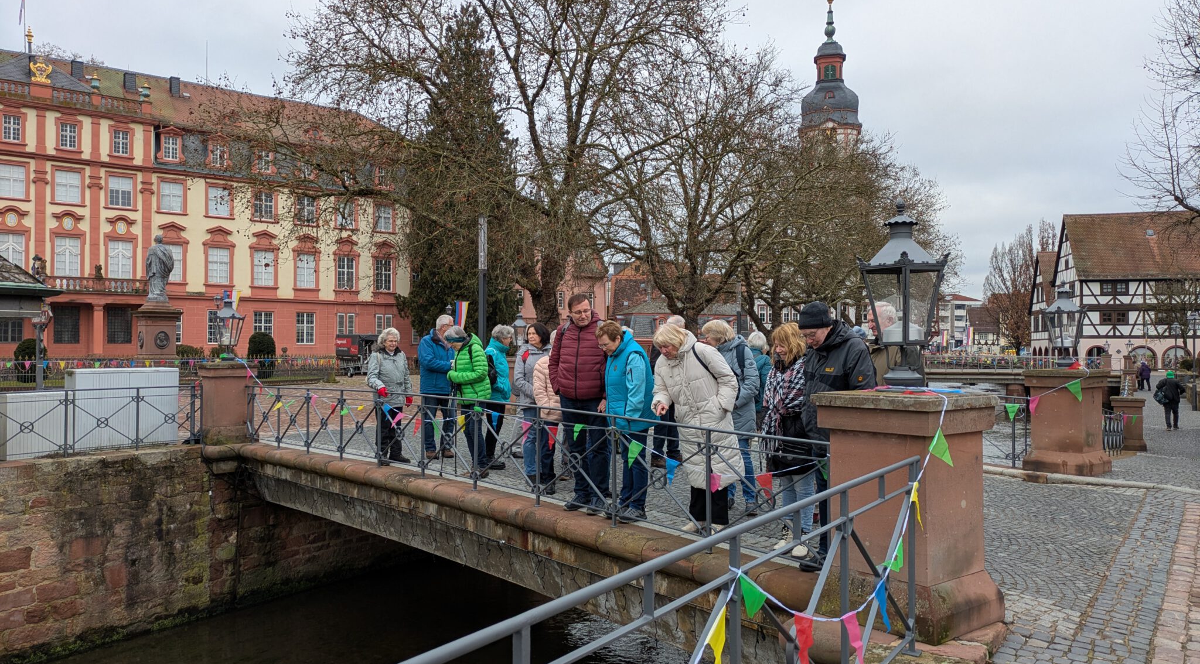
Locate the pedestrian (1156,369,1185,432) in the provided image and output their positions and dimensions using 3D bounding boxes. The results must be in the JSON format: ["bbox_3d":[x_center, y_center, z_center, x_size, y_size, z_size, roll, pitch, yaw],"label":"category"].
[{"bbox_3d":[15.788,1.895,24.000,0.660,1.660,0.500,-1,-2,30],"label":"pedestrian"}]

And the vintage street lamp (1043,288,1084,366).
[{"bbox_3d":[5.622,-0.050,10.460,0.510,1.056,0.550,-1,-2,41],"label":"vintage street lamp"}]

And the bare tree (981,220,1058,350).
[{"bbox_3d":[43.541,-4.089,90.000,7.100,15.000,7.100,-1,-2,34],"label":"bare tree"}]

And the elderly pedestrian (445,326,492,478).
[{"bbox_3d":[-1.427,0.725,9.396,0.500,1.593,0.500,1,-2,-22],"label":"elderly pedestrian"}]

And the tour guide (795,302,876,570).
[{"bbox_3d":[1.488,0.649,5.450,0.420,1.650,0.530,1,-2,-41],"label":"tour guide"}]

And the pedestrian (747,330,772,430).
[{"bbox_3d":[1.788,0.766,9.700,0.500,1.570,0.380,-1,-2,30],"label":"pedestrian"}]

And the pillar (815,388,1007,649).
[{"bbox_3d":[1.750,0.988,4.947,0.750,1.250,0.750,1,-2,-39],"label":"pillar"}]

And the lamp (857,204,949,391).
[{"bbox_3d":[1.733,-0.210,4.970,0.370,1.080,0.370,1,-2,-30],"label":"lamp"}]

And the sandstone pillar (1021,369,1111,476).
[{"bbox_3d":[5.857,1.116,10.875,0.750,1.250,0.750,1,-2,-39],"label":"sandstone pillar"}]

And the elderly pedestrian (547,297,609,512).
[{"bbox_3d":[-0.181,0.573,7.446,0.540,1.809,0.380,0,-1,18],"label":"elderly pedestrian"}]

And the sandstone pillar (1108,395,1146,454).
[{"bbox_3d":[11.036,1.929,18.100,0.730,1.160,0.730,-1,-2,33],"label":"sandstone pillar"}]

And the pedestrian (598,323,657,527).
[{"bbox_3d":[0.210,0.685,7.058,0.420,1.569,0.500,1,-2,-38],"label":"pedestrian"}]

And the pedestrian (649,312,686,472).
[{"bbox_3d":[0.796,0.659,10.150,0.420,1.730,0.500,0,-1,0],"label":"pedestrian"}]

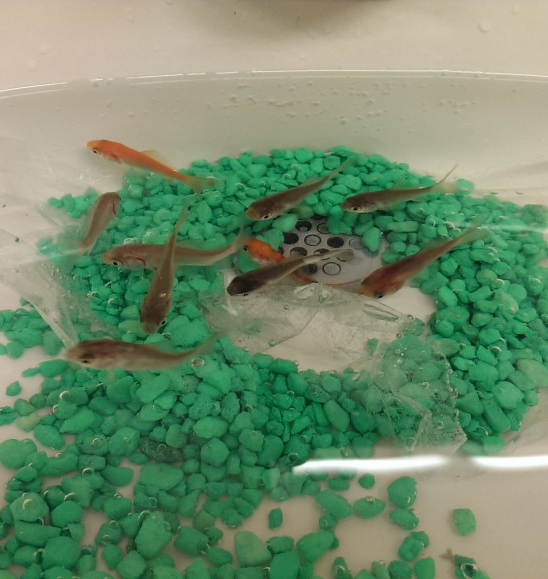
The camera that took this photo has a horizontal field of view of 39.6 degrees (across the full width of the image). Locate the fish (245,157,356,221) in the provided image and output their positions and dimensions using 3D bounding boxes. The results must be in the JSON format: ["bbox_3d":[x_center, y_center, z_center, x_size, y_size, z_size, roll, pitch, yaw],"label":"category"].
[{"bbox_3d":[0.014,-0.050,0.373,0.059,0.016,0.013,-29,58,-14],"label":"fish"}]

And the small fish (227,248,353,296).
[{"bbox_3d":[0.007,-0.008,0.339,0.056,0.016,0.013,-18,55,-10],"label":"small fish"}]

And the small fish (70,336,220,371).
[{"bbox_3d":[-0.053,0.026,0.308,0.058,0.017,0.014,-5,53,-4],"label":"small fish"}]

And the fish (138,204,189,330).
[{"bbox_3d":[-0.048,-0.011,0.336,0.013,0.016,0.059,7,62,5],"label":"fish"}]

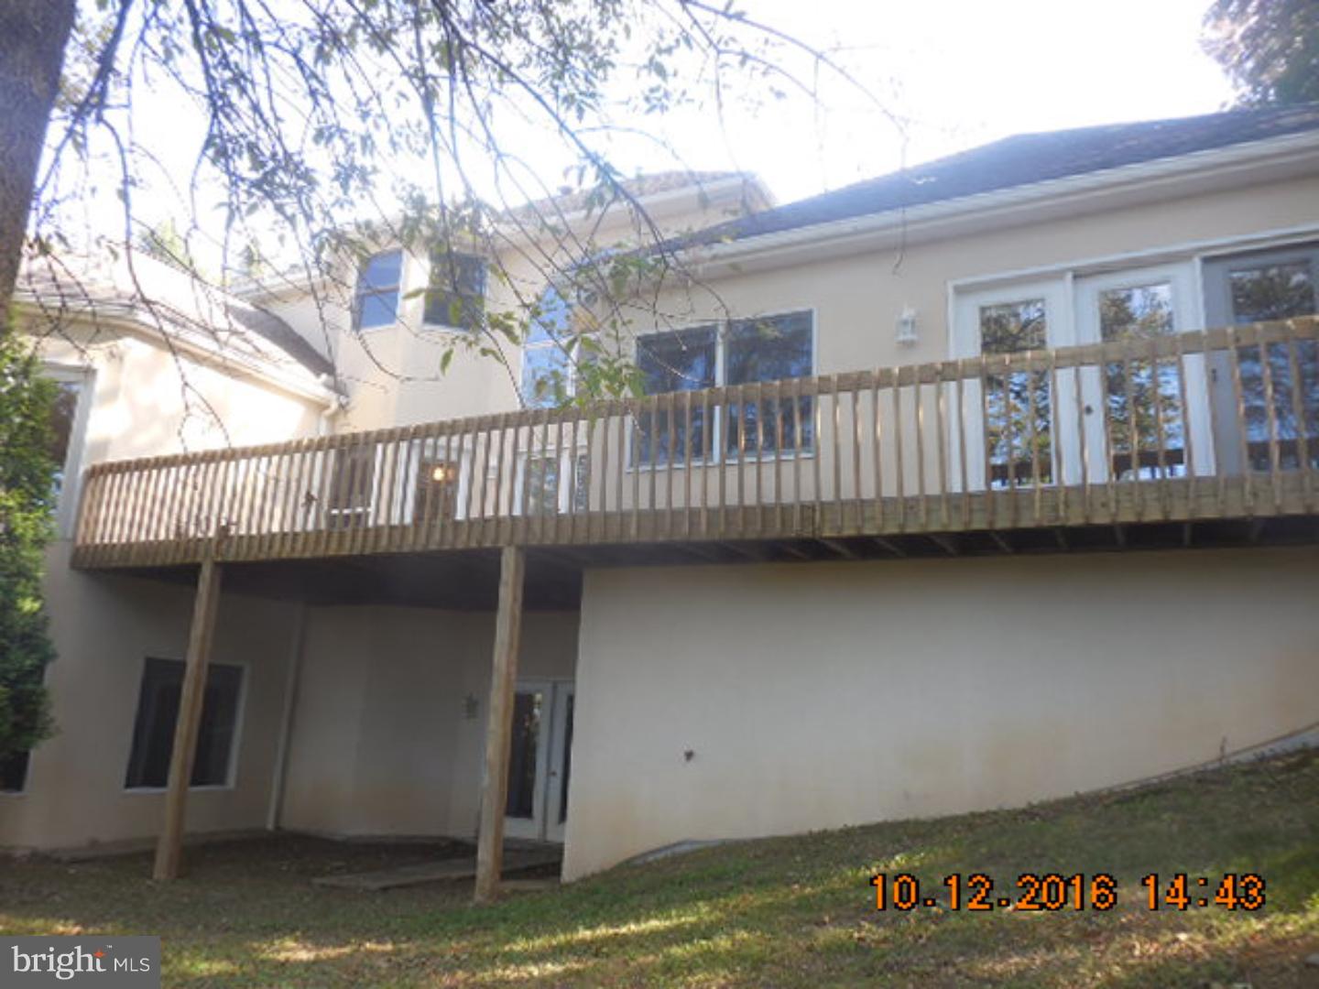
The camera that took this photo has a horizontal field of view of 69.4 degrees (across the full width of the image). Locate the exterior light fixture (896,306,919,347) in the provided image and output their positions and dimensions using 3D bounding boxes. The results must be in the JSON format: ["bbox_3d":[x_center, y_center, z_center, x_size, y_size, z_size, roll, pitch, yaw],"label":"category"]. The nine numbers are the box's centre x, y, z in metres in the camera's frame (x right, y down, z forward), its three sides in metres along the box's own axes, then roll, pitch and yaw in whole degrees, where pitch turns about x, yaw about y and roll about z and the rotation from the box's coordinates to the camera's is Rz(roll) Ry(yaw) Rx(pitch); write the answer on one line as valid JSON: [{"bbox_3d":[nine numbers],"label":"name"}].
[{"bbox_3d":[2.137,-1.476,8.252,0.183,0.334,0.195,-4,-14,27],"label":"exterior light fixture"}]

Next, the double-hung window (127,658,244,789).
[{"bbox_3d":[-6.108,2.982,12.343,0.120,1.621,1.590,-4,-14,27],"label":"double-hung window"}]

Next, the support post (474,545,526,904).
[{"bbox_3d":[-1.322,1.879,7.991,0.140,2.886,0.140,-4,-14,27],"label":"support post"}]

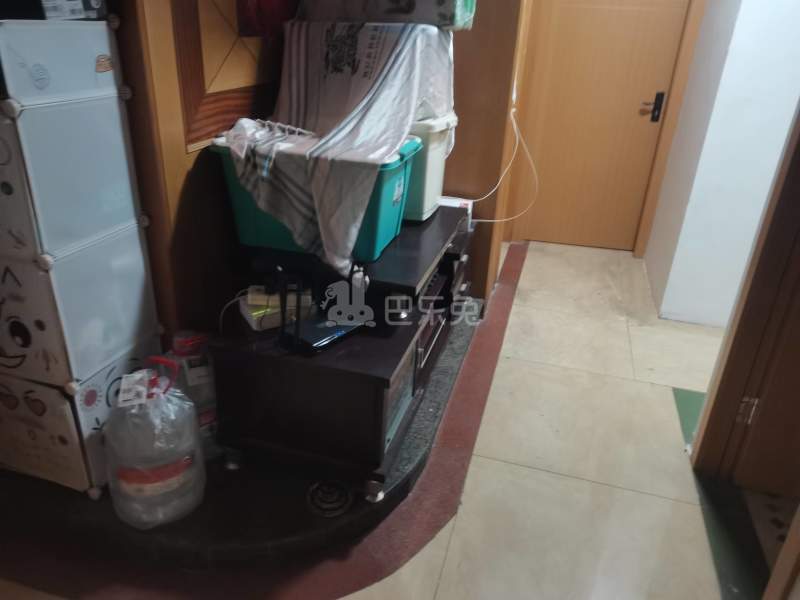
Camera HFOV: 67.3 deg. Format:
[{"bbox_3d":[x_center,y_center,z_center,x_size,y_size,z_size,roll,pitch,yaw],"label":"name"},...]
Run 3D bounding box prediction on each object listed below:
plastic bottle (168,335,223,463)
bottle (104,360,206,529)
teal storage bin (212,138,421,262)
[{"bbox_3d":[-0.672,0.303,1.991,0.230,0.414,0.230,9,25,13],"label":"plastic bottle"},{"bbox_3d":[-0.706,0.395,1.720,0.245,0.470,0.245,9,25,13],"label":"bottle"},{"bbox_3d":[-0.290,-0.411,2.313,0.675,0.380,0.430,8,25,11],"label":"teal storage bin"}]

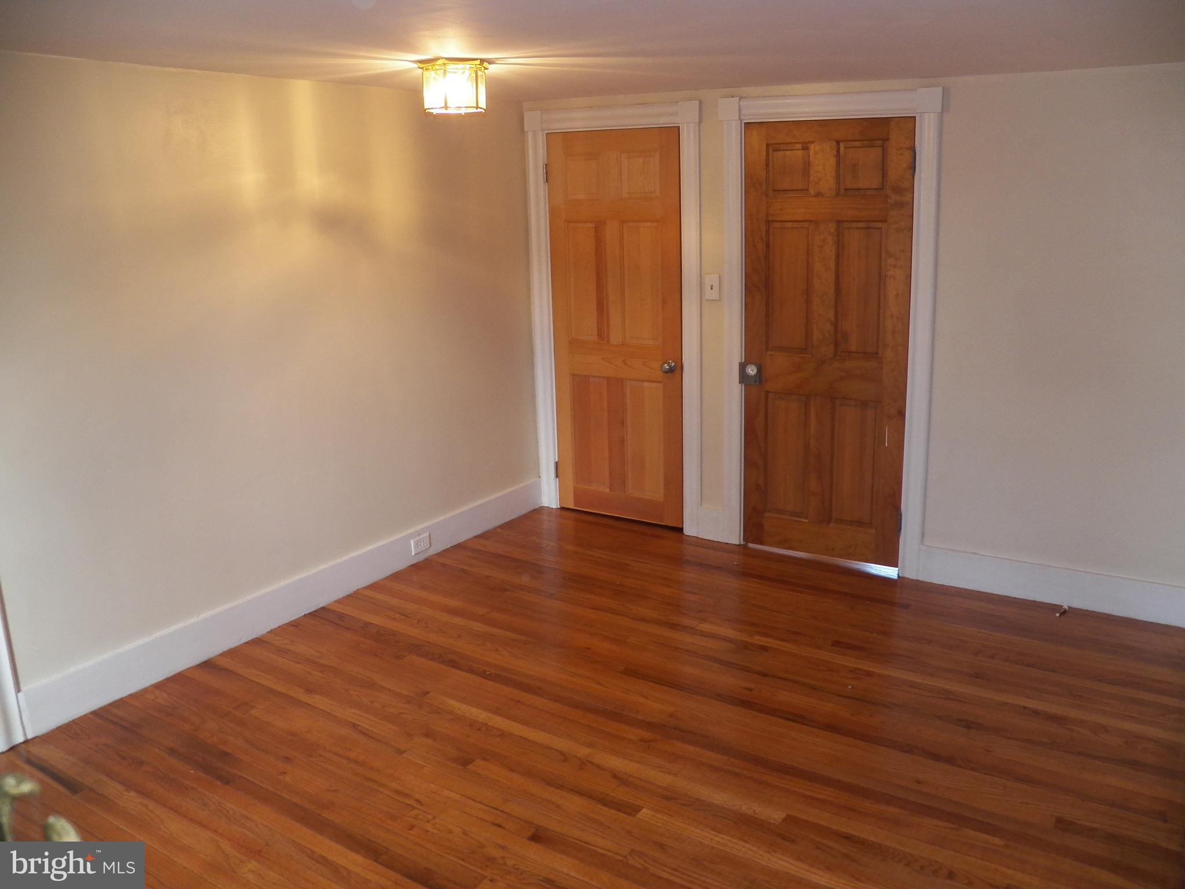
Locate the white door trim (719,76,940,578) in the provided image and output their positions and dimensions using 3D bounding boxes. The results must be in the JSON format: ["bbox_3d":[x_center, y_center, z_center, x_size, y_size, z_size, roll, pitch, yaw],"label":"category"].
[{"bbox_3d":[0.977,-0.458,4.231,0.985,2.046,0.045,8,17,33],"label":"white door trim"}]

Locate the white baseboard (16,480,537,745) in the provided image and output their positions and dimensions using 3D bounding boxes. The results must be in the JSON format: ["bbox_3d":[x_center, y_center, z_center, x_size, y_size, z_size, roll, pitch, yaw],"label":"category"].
[{"bbox_3d":[-1.082,0.575,4.227,0.025,0.170,2.755,8,17,33],"label":"white baseboard"}]

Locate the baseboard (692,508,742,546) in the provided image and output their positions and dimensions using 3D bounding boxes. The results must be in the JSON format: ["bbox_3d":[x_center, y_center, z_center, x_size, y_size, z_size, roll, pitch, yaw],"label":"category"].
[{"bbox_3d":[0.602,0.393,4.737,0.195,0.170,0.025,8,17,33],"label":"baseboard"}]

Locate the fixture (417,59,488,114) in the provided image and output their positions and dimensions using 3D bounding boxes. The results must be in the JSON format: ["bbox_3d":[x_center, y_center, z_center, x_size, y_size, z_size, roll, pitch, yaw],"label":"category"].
[{"bbox_3d":[-0.466,-1.207,3.240,0.235,0.165,0.235,8,17,33],"label":"fixture"}]

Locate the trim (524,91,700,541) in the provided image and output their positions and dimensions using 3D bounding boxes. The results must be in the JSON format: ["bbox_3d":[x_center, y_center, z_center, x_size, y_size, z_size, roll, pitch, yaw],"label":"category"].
[{"bbox_3d":[0.098,-0.587,4.810,0.987,2.062,0.045,8,17,33],"label":"trim"}]

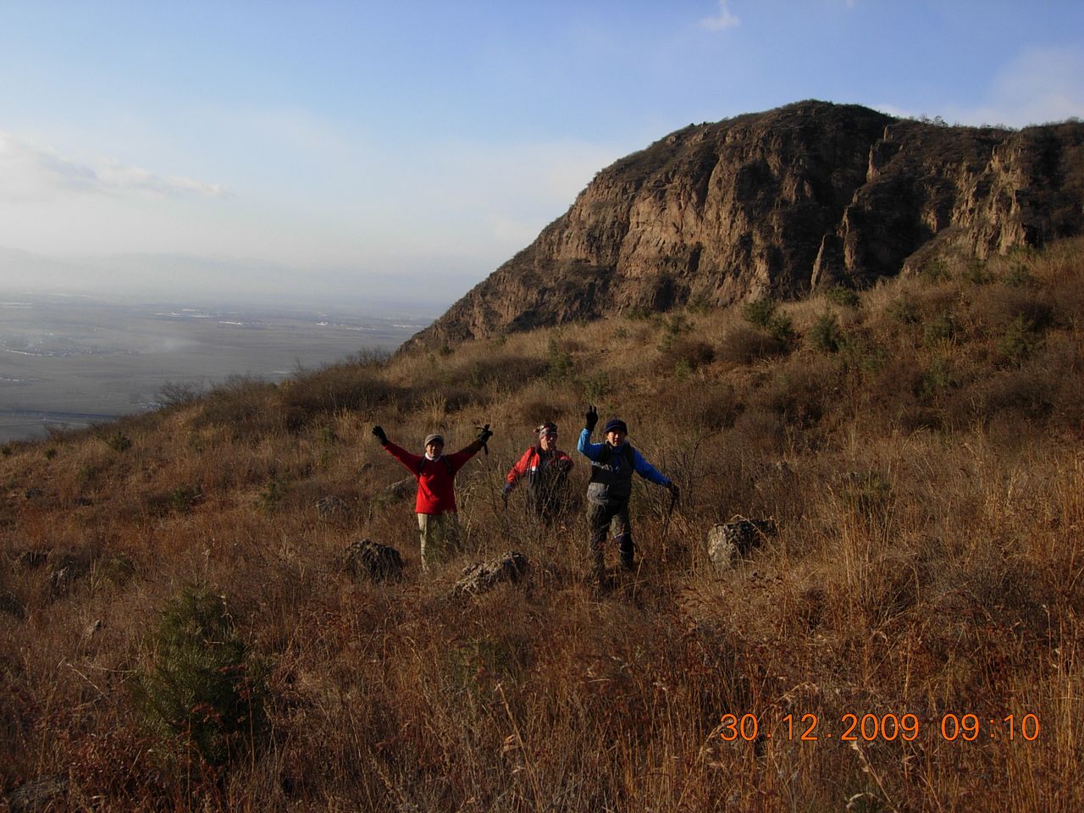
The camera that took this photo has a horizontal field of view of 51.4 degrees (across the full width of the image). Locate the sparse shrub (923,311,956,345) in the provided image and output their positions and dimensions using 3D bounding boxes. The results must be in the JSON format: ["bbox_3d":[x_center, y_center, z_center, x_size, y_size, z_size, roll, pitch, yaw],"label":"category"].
[{"bbox_3d":[10.228,-2.037,29.000,0.828,0.871,0.786,1,6,0],"label":"sparse shrub"}]

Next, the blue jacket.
[{"bbox_3d":[0.879,0.635,12.000,0.980,0.800,0.420,1,6,-2],"label":"blue jacket"}]

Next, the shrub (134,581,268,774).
[{"bbox_3d":[-1.889,1.488,6.200,0.745,1.013,0.745,1,6,0],"label":"shrub"}]

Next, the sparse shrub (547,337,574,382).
[{"bbox_3d":[0.533,-1.401,33.000,0.843,1.339,0.801,1,6,0],"label":"sparse shrub"}]

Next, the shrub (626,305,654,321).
[{"bbox_3d":[4.338,-4.150,50.000,1.277,0.777,1.213,1,6,0],"label":"shrub"}]

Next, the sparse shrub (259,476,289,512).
[{"bbox_3d":[-4.398,1.438,18.500,0.473,0.584,0.449,1,6,0],"label":"sparse shrub"}]

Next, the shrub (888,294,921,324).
[{"bbox_3d":[14.485,-3.904,45.000,1.320,1.200,1.200,1,6,0],"label":"shrub"}]

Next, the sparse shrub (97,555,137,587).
[{"bbox_3d":[-5.726,2.209,15.200,0.550,0.440,0.500,1,6,0],"label":"sparse shrub"}]

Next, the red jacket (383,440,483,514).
[{"bbox_3d":[-1.303,0.837,13.500,1.197,0.892,0.360,1,6,-3],"label":"red jacket"}]

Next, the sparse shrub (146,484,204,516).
[{"bbox_3d":[-7.164,1.810,22.000,1.100,0.650,0.900,1,6,0],"label":"sparse shrub"}]

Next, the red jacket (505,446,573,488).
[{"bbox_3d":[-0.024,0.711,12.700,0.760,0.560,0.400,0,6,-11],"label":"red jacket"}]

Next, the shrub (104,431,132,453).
[{"bbox_3d":[-15.039,1.247,40.000,1.020,0.800,0.900,1,6,0],"label":"shrub"}]

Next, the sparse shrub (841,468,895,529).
[{"bbox_3d":[3.524,1.013,12.200,0.600,0.650,0.550,1,6,0],"label":"sparse shrub"}]

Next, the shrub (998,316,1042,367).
[{"bbox_3d":[10.389,-1.426,24.500,0.957,1.104,0.909,1,6,0],"label":"shrub"}]

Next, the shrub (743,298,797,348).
[{"bbox_3d":[6.832,-2.516,34.000,1.686,1.481,1.264,1,6,0],"label":"shrub"}]

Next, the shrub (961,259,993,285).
[{"bbox_3d":[20.830,-6.429,54.000,1.500,1.220,1.400,1,6,0],"label":"shrub"}]

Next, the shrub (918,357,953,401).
[{"bbox_3d":[7.328,-0.528,21.000,0.631,0.820,0.599,1,6,0],"label":"shrub"}]

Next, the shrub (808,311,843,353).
[{"bbox_3d":[8.041,-2.103,32.000,0.962,1.154,0.913,1,6,0],"label":"shrub"}]

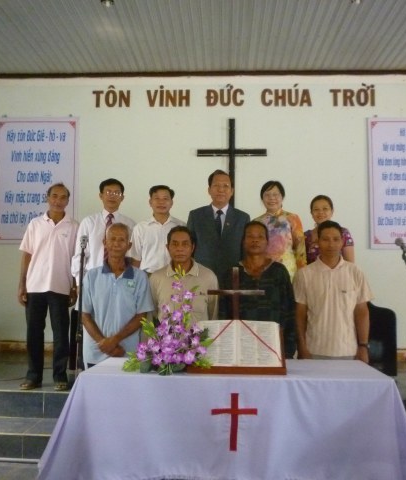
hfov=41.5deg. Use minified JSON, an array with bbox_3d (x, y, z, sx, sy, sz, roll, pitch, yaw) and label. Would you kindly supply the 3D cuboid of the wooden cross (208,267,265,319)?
[{"bbox_3d":[0.176,0.380,2.832,0.307,0.470,0.050,0,-5,3],"label":"wooden cross"}]

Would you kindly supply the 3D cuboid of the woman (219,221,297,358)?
[{"bbox_3d":[0.346,0.672,3.410,0.520,1.603,0.290,0,-5,6],"label":"woman"}]

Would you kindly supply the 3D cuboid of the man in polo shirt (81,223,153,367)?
[{"bbox_3d":[-0.546,0.673,3.362,0.480,1.570,0.280,1,-5,-4],"label":"man in polo shirt"}]

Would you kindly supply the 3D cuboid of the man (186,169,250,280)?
[{"bbox_3d":[0.119,0.299,4.220,0.510,1.751,0.300,0,-5,4],"label":"man"}]

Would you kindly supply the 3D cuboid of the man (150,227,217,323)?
[{"bbox_3d":[-0.127,0.687,3.340,0.480,1.547,0.280,1,-5,0],"label":"man"}]

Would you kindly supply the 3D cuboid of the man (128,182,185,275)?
[{"bbox_3d":[-0.357,0.361,4.310,0.460,1.635,0.280,1,-5,-1],"label":"man"}]

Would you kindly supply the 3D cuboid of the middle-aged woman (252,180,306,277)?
[{"bbox_3d":[0.600,0.351,4.199,0.450,1.656,0.280,0,-5,11],"label":"middle-aged woman"}]

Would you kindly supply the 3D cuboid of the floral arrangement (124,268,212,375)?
[{"bbox_3d":[-0.168,0.390,2.646,0.444,0.508,0.320,0,-5,3],"label":"floral arrangement"}]

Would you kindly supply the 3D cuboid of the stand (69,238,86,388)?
[{"bbox_3d":[-0.966,0.576,4.224,0.260,1.180,0.260,0,-5,3],"label":"stand"}]

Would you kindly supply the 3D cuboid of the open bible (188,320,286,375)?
[{"bbox_3d":[0.167,0.534,2.704,0.465,0.240,0.290,0,-5,3],"label":"open bible"}]

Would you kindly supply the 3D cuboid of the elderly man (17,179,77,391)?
[{"bbox_3d":[-1.248,0.352,4.309,0.480,1.634,0.300,1,-5,-8],"label":"elderly man"}]

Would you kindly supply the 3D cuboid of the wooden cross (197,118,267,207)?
[{"bbox_3d":[0.339,-0.810,6.316,0.814,1.250,0.060,0,-5,3],"label":"wooden cross"}]

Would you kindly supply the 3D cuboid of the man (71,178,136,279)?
[{"bbox_3d":[-0.811,0.334,4.317,0.510,1.681,0.290,1,-5,-3],"label":"man"}]

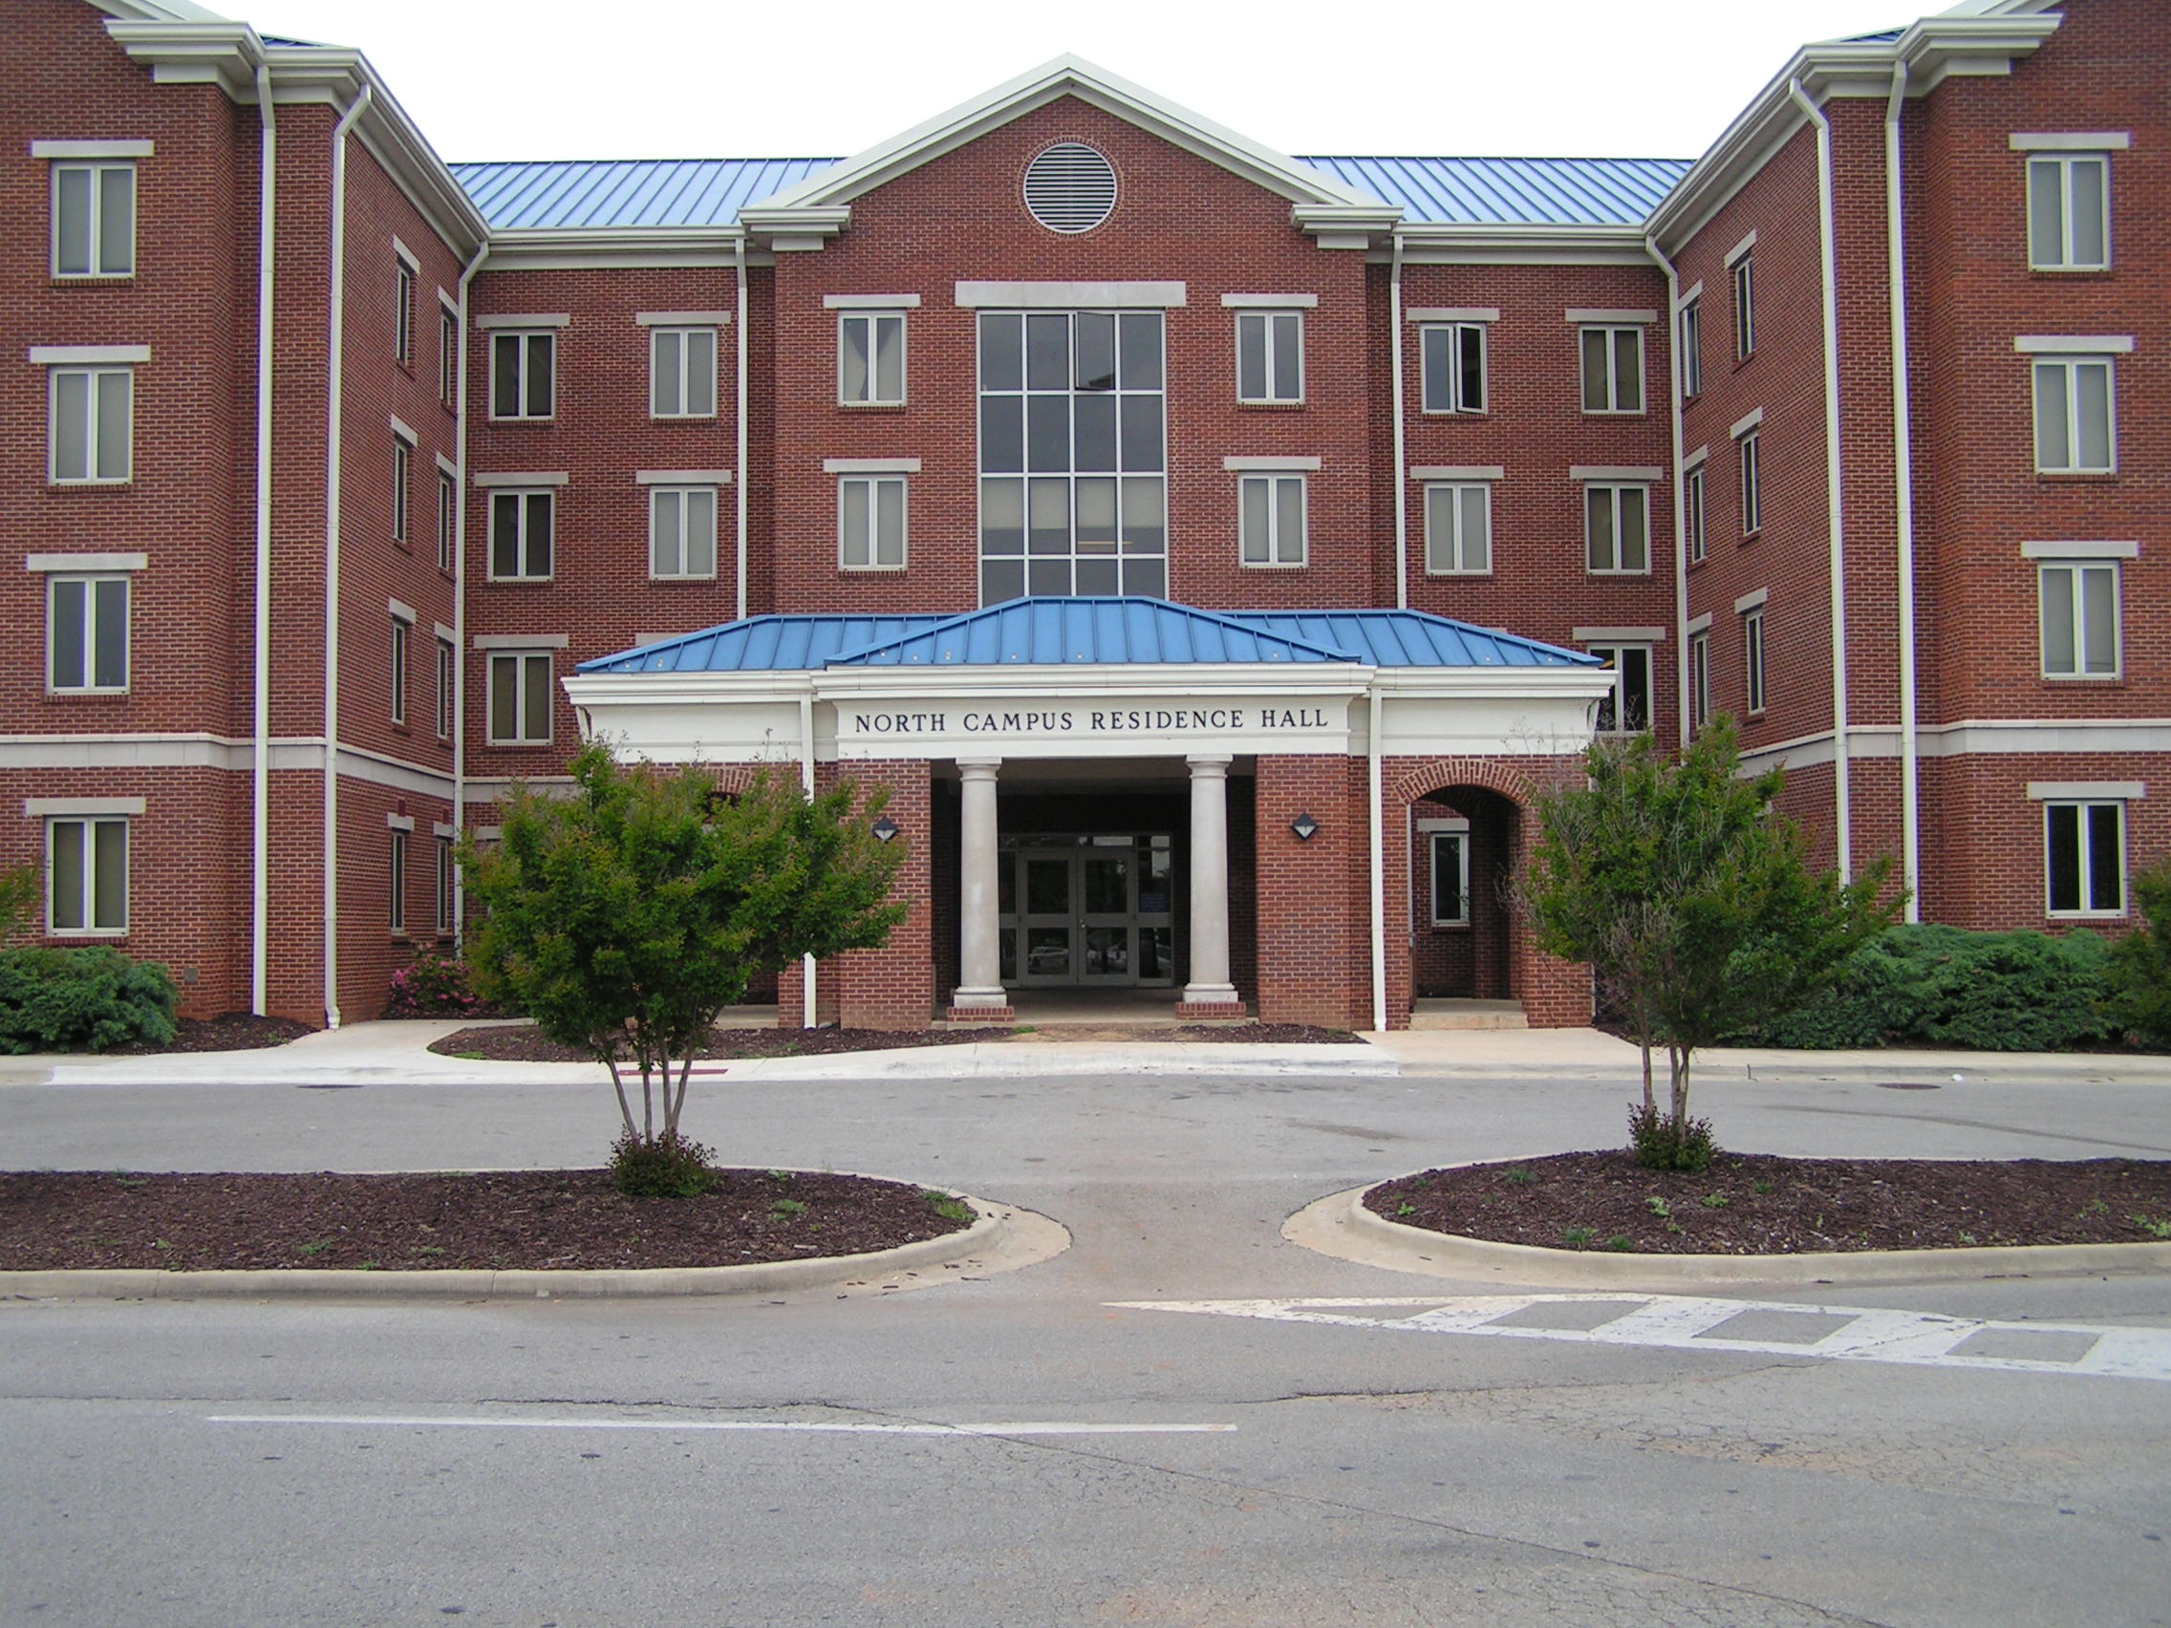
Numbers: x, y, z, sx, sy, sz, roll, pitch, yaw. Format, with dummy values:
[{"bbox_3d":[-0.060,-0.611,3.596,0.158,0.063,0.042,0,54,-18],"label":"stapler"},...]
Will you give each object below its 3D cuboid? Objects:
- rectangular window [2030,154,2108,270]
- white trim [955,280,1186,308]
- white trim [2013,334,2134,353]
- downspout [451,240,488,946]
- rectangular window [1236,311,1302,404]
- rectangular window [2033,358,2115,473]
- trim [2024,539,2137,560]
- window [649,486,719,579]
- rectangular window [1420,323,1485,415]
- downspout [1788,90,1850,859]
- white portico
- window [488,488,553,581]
[{"bbox_3d":[12.748,-7.775,30.875,1.060,1.520,0.130,0,-3,-1],"label":"rectangular window"},{"bbox_3d":[-0.233,-8.405,38.618,3.714,0.395,0.120,0,-3,-1],"label":"white trim"},{"bbox_3d":[12.723,-6.035,30.688,1.524,0.205,0.120,0,-3,-1],"label":"white trim"},{"bbox_3d":[-9.828,-3.075,38.222,0.480,12.393,0.160,0,-3,-1],"label":"downspout"},{"bbox_3d":[2.974,-7.336,38.224,1.050,1.500,0.120,0,-3,-1],"label":"rectangular window"},{"bbox_3d":[12.717,-5.117,30.662,1.073,1.498,0.120,0,-3,-2],"label":"rectangular window"},{"bbox_3d":[12.742,-3.378,30.556,1.520,0.205,0.120,0,-3,-1],"label":"trim"},{"bbox_3d":[-6.551,-4.588,38.837,1.128,1.531,0.120,0,-3,-2],"label":"window"},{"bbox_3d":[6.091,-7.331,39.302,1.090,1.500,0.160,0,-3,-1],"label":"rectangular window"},{"bbox_3d":[9.673,-3.682,31.353,0.530,12.380,0.140,0,-3,-1],"label":"downspout"},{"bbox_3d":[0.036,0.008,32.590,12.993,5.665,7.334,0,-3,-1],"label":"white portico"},{"bbox_3d":[-9.188,-4.547,38.952,1.060,1.502,0.120,0,-3,-1],"label":"window"}]

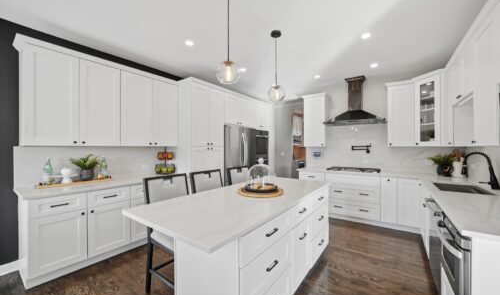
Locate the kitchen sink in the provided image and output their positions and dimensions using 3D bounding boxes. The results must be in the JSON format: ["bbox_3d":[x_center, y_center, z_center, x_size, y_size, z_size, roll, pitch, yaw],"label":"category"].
[{"bbox_3d":[2.448,0.580,2.110,0.420,0.220,0.530,0,0,33],"label":"kitchen sink"}]

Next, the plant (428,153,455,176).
[{"bbox_3d":[3.180,0.285,3.000,0.300,0.370,0.300,0,0,33],"label":"plant"}]

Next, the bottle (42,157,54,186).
[{"bbox_3d":[-2.440,0.298,2.190,0.080,0.310,0.080,0,0,39],"label":"bottle"}]

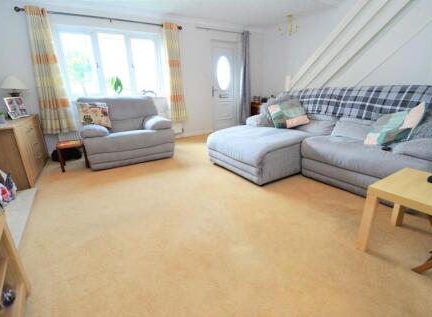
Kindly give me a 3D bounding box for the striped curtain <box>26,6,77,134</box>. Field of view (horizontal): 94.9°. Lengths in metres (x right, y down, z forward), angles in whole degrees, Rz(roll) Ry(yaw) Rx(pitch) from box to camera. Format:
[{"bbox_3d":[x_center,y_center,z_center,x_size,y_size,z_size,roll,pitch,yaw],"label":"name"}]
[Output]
[{"bbox_3d":[-2.757,-1.360,3.264,0.425,1.900,0.120,-12,20,-30],"label":"striped curtain"}]

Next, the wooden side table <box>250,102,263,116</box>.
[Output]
[{"bbox_3d":[1.196,-1.187,5.555,0.480,0.700,0.420,-12,20,-30],"label":"wooden side table"}]

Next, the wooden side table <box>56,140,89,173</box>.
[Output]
[{"bbox_3d":[-1.975,-0.052,2.764,0.290,0.385,0.330,-12,20,-30],"label":"wooden side table"}]

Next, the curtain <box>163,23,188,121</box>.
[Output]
[{"bbox_3d":[-0.859,-1.795,4.357,0.370,1.970,0.120,-12,20,-30],"label":"curtain"}]

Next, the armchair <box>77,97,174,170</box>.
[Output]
[{"bbox_3d":[-1.416,-0.489,3.172,1.170,0.930,0.960,-12,20,-30],"label":"armchair"}]

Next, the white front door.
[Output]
[{"bbox_3d":[0.273,-1.849,5.230,0.800,2.160,0.100,-12,20,-30],"label":"white front door"}]

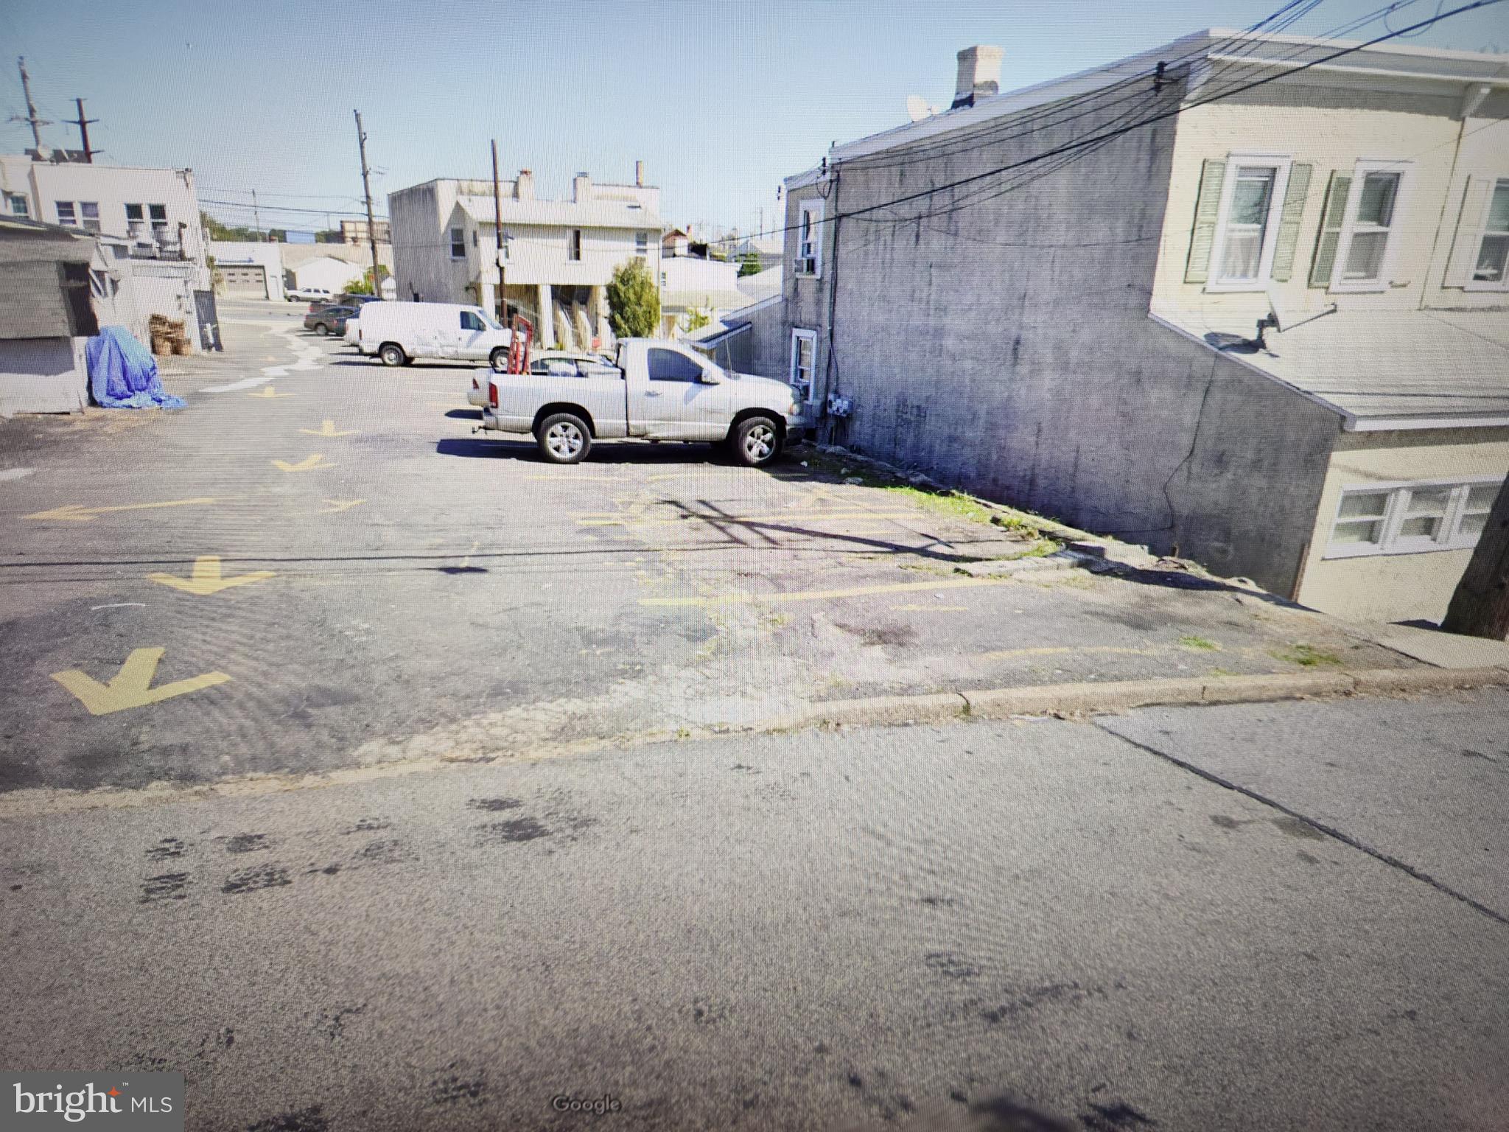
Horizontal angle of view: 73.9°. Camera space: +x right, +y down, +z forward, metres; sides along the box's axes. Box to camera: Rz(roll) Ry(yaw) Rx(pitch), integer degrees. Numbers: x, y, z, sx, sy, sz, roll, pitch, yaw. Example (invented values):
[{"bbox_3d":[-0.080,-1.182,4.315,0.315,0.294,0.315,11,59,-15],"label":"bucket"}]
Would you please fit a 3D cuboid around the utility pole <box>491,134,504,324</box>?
[{"bbox_3d":[-9.699,-12.046,38.276,0.250,7.900,0.250,-2,18,-9],"label":"utility pole"}]

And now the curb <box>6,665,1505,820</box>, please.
[{"bbox_3d":[0.750,0.920,6.100,9.600,0.180,0.300,-2,19,-12],"label":"curb"}]

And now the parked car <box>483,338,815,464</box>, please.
[{"bbox_3d":[-1.747,-2.757,16.598,5.250,1.920,2.030,-2,18,-10],"label":"parked car"}]

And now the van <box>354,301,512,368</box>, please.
[{"bbox_3d":[-10.143,-7.672,33.367,5.500,2.100,2.030,1,18,-1],"label":"van"}]

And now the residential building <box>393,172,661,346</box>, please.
[{"bbox_3d":[-12.038,-15.865,51.748,8.800,7.700,15.000,-9,21,-28],"label":"residential building"}]

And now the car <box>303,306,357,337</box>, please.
[{"bbox_3d":[-20.110,-12.389,50.479,4.850,1.460,1.850,0,18,-4],"label":"car"}]

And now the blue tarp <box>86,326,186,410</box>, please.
[{"bbox_3d":[-12.807,-4.192,20.912,1.750,1.600,1.200,-2,18,-9],"label":"blue tarp"}]

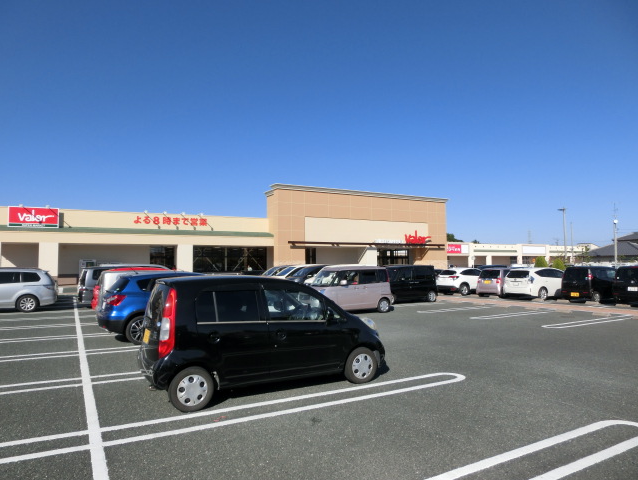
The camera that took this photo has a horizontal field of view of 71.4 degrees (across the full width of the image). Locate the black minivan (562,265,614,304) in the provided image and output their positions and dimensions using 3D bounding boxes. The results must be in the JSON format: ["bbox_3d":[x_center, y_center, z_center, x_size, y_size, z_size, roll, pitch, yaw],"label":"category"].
[{"bbox_3d":[13.215,2.067,21.103,3.395,1.640,1.475,2,-4,-29],"label":"black minivan"}]

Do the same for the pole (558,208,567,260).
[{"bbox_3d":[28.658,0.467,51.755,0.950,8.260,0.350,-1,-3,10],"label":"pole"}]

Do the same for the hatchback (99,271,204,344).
[{"bbox_3d":[-3.248,1.622,11.287,4.300,1.580,1.765,2,-4,-29],"label":"hatchback"}]

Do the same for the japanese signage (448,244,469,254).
[{"bbox_3d":[30.442,2.080,97.309,7.150,2.000,0.250,2,-4,-29],"label":"japanese signage"}]

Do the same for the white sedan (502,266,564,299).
[{"bbox_3d":[11.577,2.210,22.780,4.615,1.575,1.775,2,-4,-29],"label":"white sedan"}]

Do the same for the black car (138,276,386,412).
[{"bbox_3d":[-0.736,1.312,6.584,3.395,1.610,1.475,2,-4,-29],"label":"black car"}]

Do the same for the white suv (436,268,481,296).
[{"bbox_3d":[8.958,2.418,26.256,4.300,1.605,1.770,2,-4,-29],"label":"white suv"}]

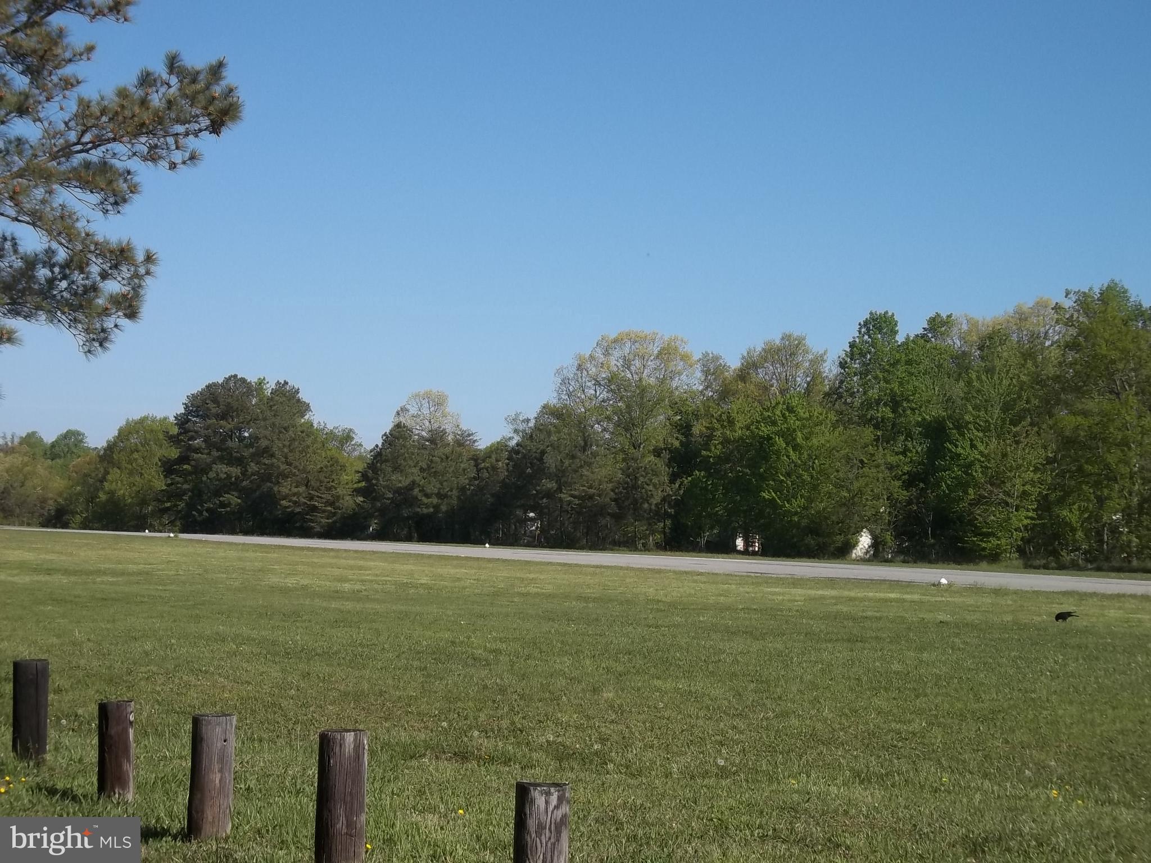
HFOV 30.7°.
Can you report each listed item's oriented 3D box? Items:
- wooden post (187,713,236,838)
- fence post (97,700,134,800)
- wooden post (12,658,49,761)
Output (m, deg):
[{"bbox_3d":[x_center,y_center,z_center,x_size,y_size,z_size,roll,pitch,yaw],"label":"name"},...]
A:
[{"bbox_3d":[-1.736,1.652,10.000,0.206,0.583,0.206,2,-3,-9],"label":"wooden post"},{"bbox_3d":[-2.513,1.744,11.450,0.190,0.526,0.190,2,-3,-12],"label":"fence post"},{"bbox_3d":[-3.354,1.724,12.900,0.215,0.621,0.215,2,-3,-14],"label":"wooden post"}]

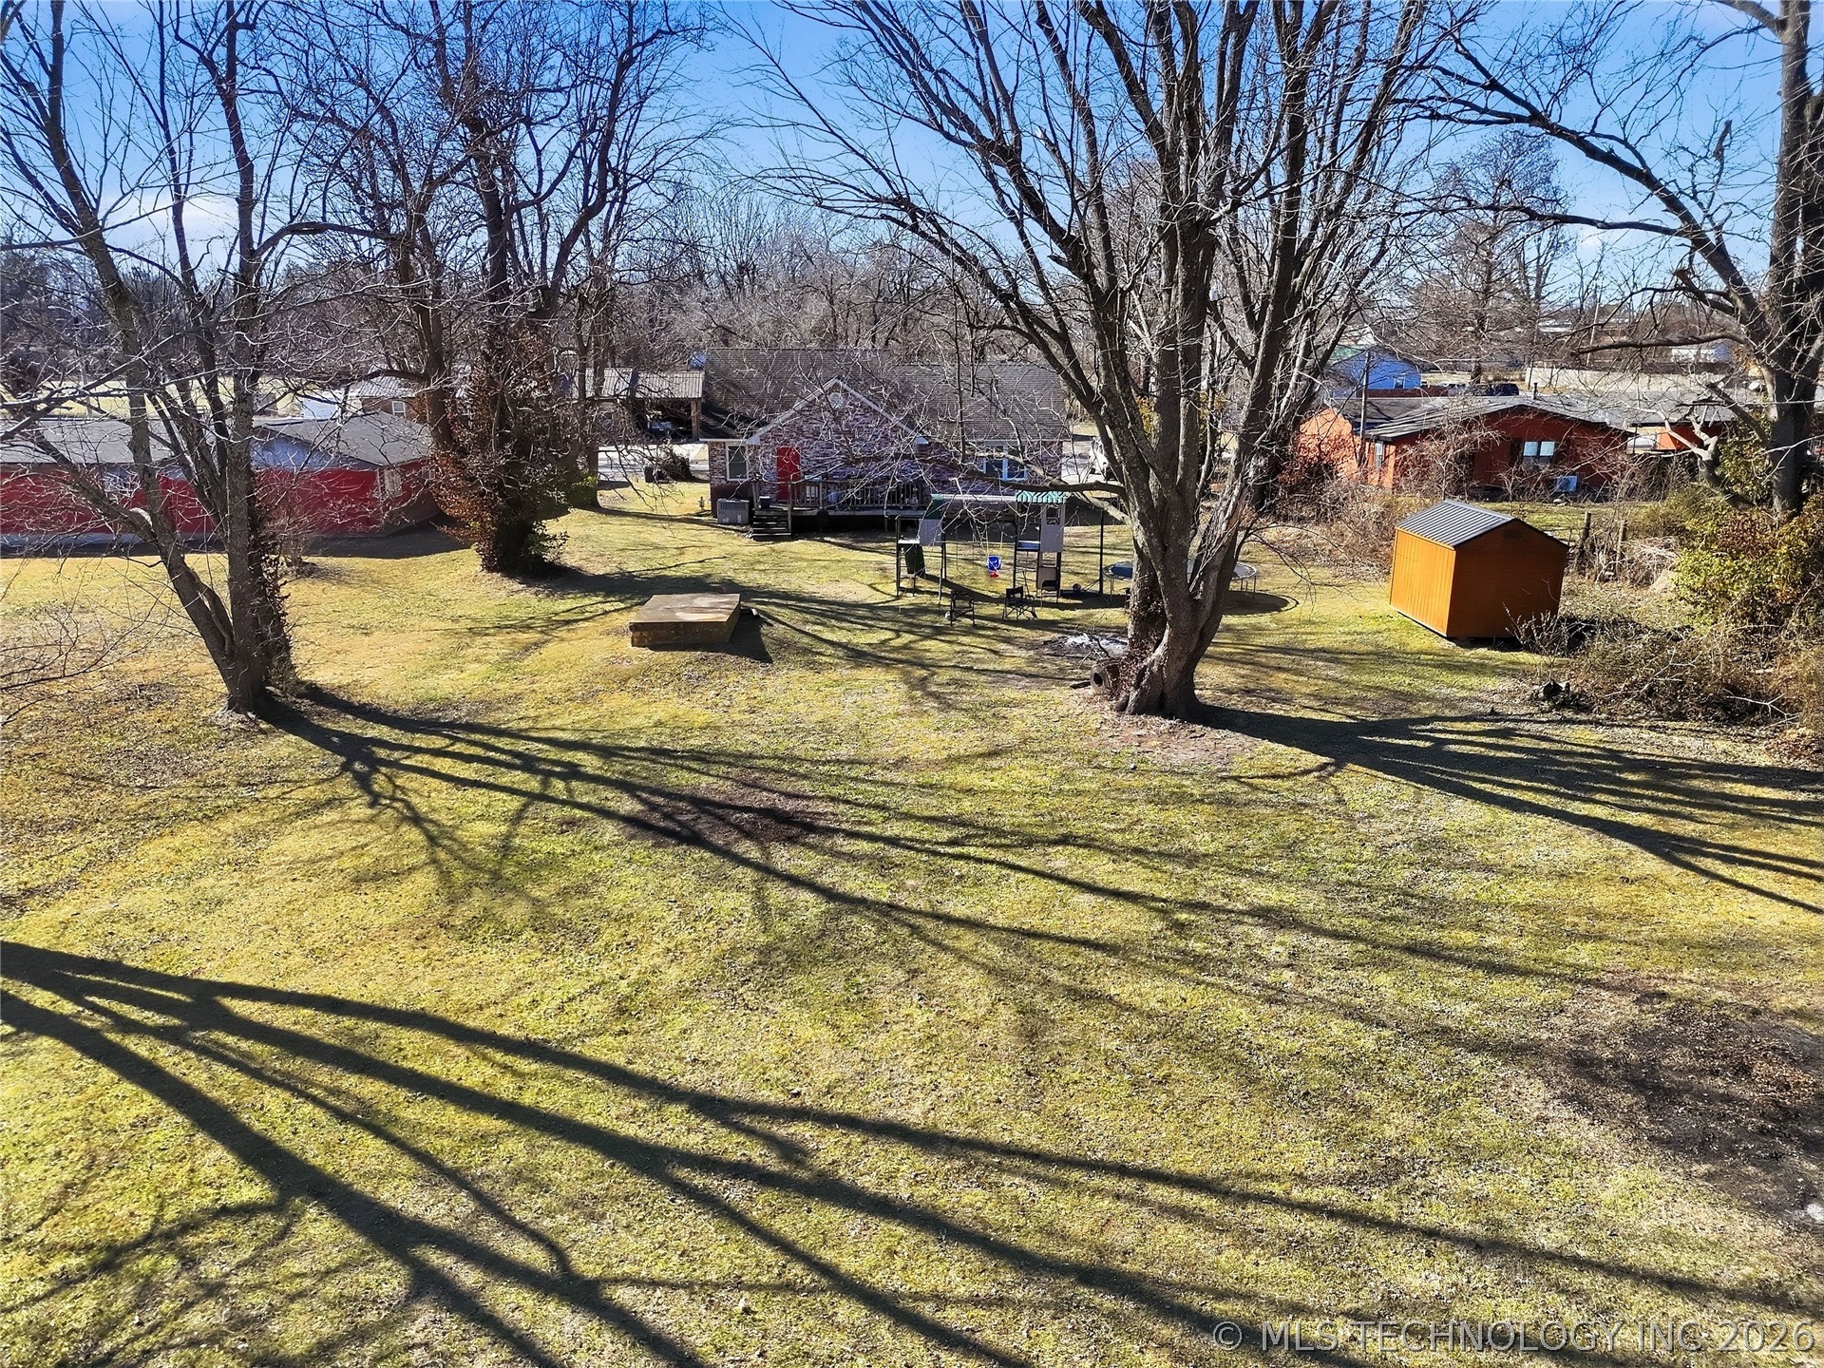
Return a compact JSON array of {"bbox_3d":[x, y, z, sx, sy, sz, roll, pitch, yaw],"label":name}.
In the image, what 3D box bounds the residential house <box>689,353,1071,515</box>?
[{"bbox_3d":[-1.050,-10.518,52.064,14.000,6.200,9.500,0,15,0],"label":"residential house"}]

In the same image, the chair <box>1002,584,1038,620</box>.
[{"bbox_3d":[2.608,-2.010,30.433,0.660,0.820,0.580,-12,19,-37],"label":"chair"}]

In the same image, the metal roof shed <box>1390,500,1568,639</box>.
[{"bbox_3d":[13.165,-2.740,29.586,2.520,2.675,3.540,0,15,0],"label":"metal roof shed"}]

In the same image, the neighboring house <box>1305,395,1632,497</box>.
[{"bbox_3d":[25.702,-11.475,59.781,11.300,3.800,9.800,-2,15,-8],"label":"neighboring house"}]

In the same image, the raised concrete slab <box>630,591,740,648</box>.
[{"bbox_3d":[-5.145,-1.507,29.213,2.087,0.490,3.174,-1,15,-2],"label":"raised concrete slab"}]

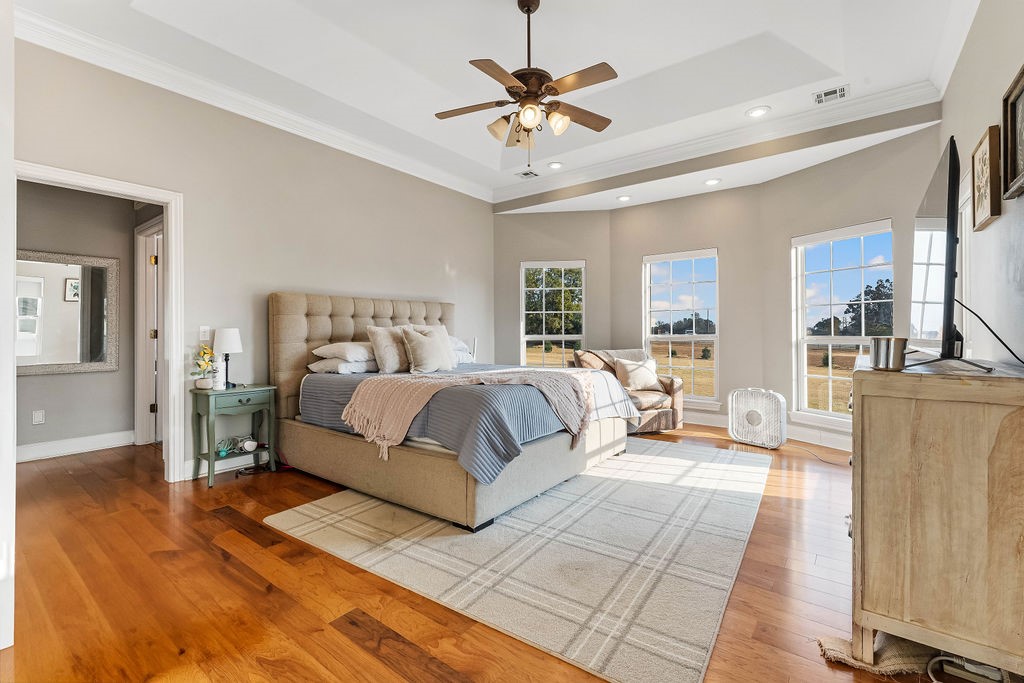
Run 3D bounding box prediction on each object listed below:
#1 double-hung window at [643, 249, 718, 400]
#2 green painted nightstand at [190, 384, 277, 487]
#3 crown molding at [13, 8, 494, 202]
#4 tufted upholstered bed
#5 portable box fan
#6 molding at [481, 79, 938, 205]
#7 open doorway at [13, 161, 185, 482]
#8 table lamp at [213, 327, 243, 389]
[{"bbox_3d":[2.046,-0.212,5.223,0.885,1.745,0.120,0,1,34],"label":"double-hung window"},{"bbox_3d":[-2.151,0.711,3.318,0.350,0.660,0.490,1,1,40],"label":"green painted nightstand"},{"bbox_3d":[-1.593,-1.935,4.167,0.110,0.130,4.369,1,1,40],"label":"crown molding"},{"bbox_3d":[-0.500,0.301,3.797,2.310,1.455,2.090,1,1,38],"label":"tufted upholstered bed"},{"bbox_3d":[2.405,0.744,4.231,0.115,0.535,0.520,-1,1,-31],"label":"portable box fan"},{"bbox_3d":[1.523,-1.956,4.557,4.400,0.136,0.110,0,1,36],"label":"molding"},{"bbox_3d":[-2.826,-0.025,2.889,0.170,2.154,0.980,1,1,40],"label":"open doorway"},{"bbox_3d":[-2.197,0.139,3.318,0.187,0.483,0.187,1,1,40],"label":"table lamp"}]

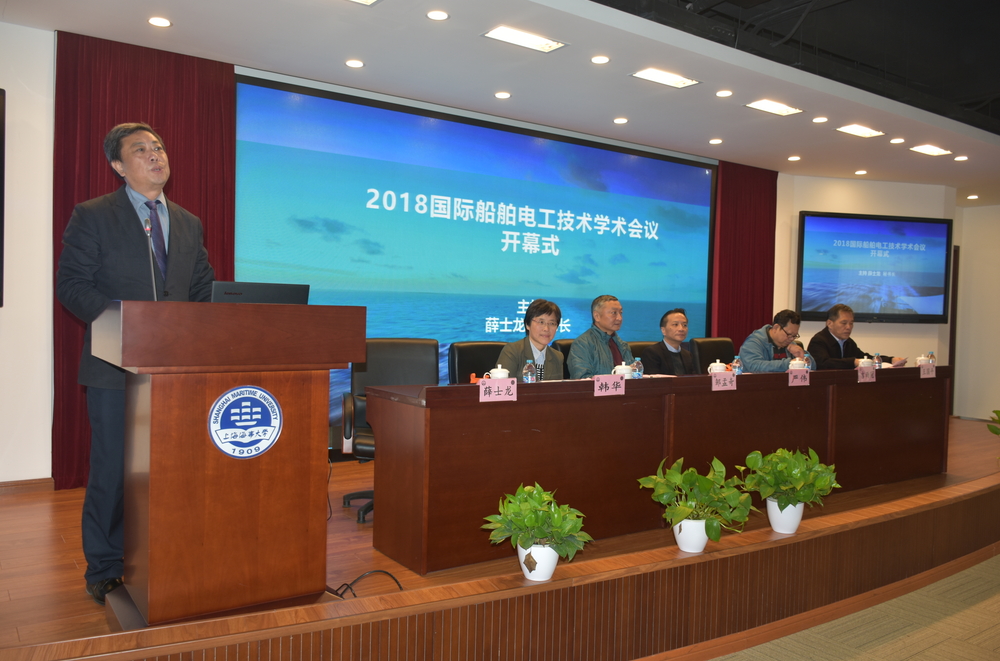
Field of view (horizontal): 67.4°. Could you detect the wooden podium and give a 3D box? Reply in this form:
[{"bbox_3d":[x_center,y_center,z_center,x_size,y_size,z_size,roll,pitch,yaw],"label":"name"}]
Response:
[{"bbox_3d":[-0.964,0.448,2.688,0.779,1.088,0.602,0,2,-34],"label":"wooden podium"}]

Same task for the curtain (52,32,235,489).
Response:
[{"bbox_3d":[-2.255,-0.407,4.817,1.034,2.750,0.130,0,1,-33],"label":"curtain"}]

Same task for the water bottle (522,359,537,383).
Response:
[{"bbox_3d":[0.136,0.213,3.482,0.061,0.150,0.061,1,1,0],"label":"water bottle"}]

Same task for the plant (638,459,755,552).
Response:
[{"bbox_3d":[0.848,0.761,3.270,0.470,0.415,0.450,1,1,0],"label":"plant"}]

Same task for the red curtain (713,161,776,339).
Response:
[{"bbox_3d":[2.479,-0.353,7.575,0.989,2.612,0.160,0,2,-34],"label":"red curtain"}]

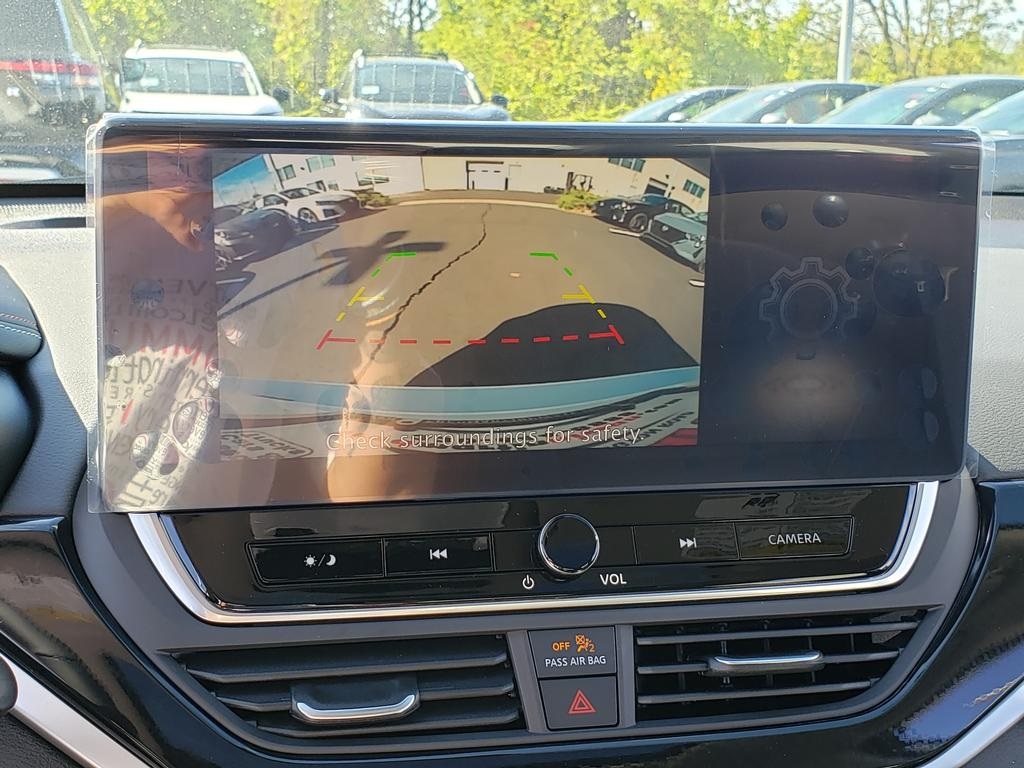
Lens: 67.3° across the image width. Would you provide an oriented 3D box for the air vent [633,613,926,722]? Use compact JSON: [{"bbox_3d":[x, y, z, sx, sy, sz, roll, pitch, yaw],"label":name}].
[{"bbox_3d":[0.104,0.109,0.295,0.120,0.025,0.035,-1,63,-7],"label":"air vent"}]

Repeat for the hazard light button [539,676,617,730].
[{"bbox_3d":[0.024,0.116,0.279,0.028,0.010,0.017,-1,63,-7],"label":"hazard light button"}]

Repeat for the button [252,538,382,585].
[{"bbox_3d":[-0.074,0.068,0.290,0.051,0.008,0.016,-1,65,-7],"label":"button"}]

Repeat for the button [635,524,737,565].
[{"bbox_3d":[0.069,0.064,0.307,0.042,0.008,0.015,-1,65,-7],"label":"button"}]

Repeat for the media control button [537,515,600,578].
[{"bbox_3d":[0.021,0.062,0.292,0.022,0.013,0.022,-1,65,-7],"label":"media control button"}]

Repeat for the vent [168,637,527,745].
[{"bbox_3d":[-0.057,0.112,0.277,0.122,0.025,0.034,-1,63,-7],"label":"vent"}]

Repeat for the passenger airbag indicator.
[{"bbox_3d":[0.023,0.101,0.287,0.033,0.010,0.017,-1,63,-7],"label":"passenger airbag indicator"}]

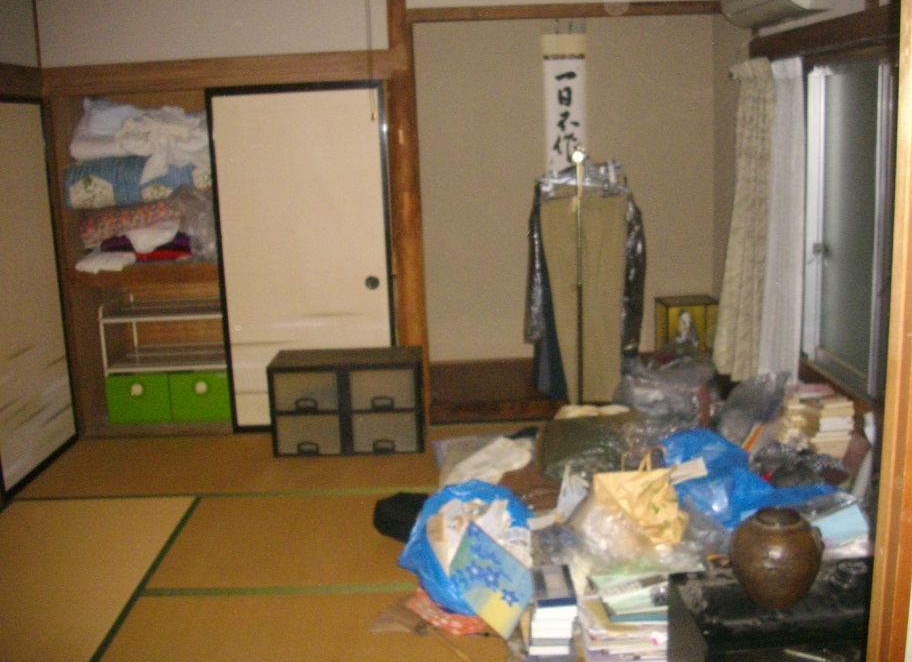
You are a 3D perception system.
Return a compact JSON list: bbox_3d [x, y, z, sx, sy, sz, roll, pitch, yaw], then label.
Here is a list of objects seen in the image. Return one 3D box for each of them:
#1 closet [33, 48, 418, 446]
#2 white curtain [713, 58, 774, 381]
[{"bbox_3d":[-1.114,-0.448,5.178,1.750,1.870,0.700,-2,12,1],"label":"closet"},{"bbox_3d":[1.289,-0.506,4.453,0.180,1.350,0.450,-2,12,1],"label":"white curtain"}]

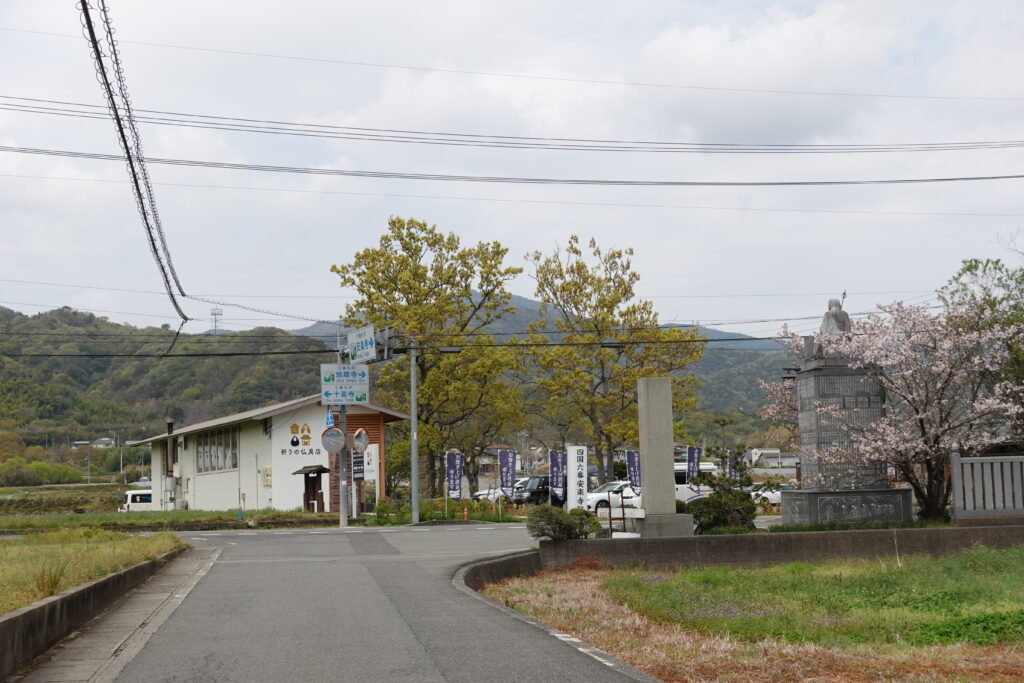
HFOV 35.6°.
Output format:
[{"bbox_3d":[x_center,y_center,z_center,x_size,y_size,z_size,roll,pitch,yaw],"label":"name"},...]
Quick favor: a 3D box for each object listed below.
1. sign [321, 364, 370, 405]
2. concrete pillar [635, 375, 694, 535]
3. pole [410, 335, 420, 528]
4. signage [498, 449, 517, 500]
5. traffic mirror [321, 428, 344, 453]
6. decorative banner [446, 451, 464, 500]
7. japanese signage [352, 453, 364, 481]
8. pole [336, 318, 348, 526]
[{"bbox_3d":[-5.404,1.405,51.700,1.540,1.300,0.100,0,-5,-9],"label":"sign"},{"bbox_3d":[3.096,2.384,32.600,0.880,3.350,0.880,0,-5,-17],"label":"concrete pillar"},{"bbox_3d":[-3.234,2.928,53.000,0.200,6.300,0.200,-1,-5,-2],"label":"pole"},{"bbox_3d":[-0.153,4.861,58.000,0.600,1.800,0.060,-1,-5,-3],"label":"signage"},{"bbox_3d":[-5.811,3.213,51.800,0.840,0.840,0.220,1,-5,-22],"label":"traffic mirror"},{"bbox_3d":[-2.057,4.897,58.000,0.600,1.800,0.060,-1,-5,-3],"label":"decorative banner"},{"bbox_3d":[-5.203,4.186,54.000,0.450,1.050,0.080,-4,-6,28],"label":"japanese signage"},{"bbox_3d":[-5.533,2.726,52.000,0.240,6.660,0.240,-1,-5,-6],"label":"pole"}]

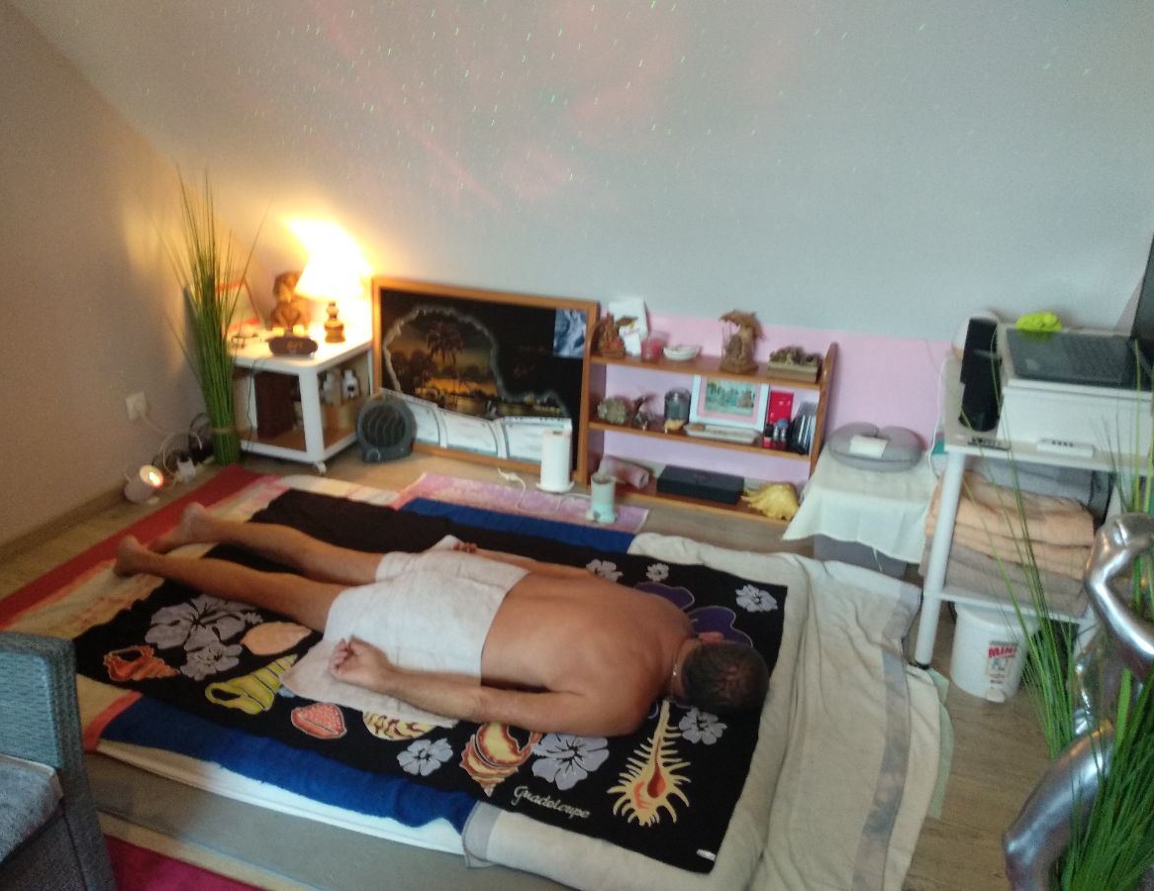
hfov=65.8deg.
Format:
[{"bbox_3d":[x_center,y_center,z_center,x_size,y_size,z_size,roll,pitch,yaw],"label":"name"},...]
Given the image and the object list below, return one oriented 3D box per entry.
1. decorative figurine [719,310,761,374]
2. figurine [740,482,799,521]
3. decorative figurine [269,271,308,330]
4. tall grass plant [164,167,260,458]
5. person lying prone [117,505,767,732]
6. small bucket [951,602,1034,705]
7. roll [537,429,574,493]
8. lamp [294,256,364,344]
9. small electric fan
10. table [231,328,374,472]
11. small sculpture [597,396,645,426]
[{"bbox_3d":[0.573,-0.377,3.158,0.150,0.205,0.125,8,22,16],"label":"decorative figurine"},{"bbox_3d":[0.680,0.180,3.190,0.200,0.090,0.140,8,22,19],"label":"figurine"},{"bbox_3d":[-1.244,-0.613,3.812,0.165,0.245,0.130,-5,22,-17],"label":"decorative figurine"},{"bbox_3d":[-1.390,-0.453,3.449,0.340,1.100,0.340,8,22,19],"label":"tall grass plant"},{"bbox_3d":[-0.425,0.361,2.349,1.870,0.255,0.650,8,22,19],"label":"person lying prone"},{"bbox_3d":[1.074,0.516,2.322,0.200,0.210,0.200,5,22,8],"label":"small bucket"},{"bbox_3d":[-0.081,0.051,3.405,0.140,0.228,0.140,1,21,-1],"label":"roll"},{"bbox_3d":[-1.006,-0.593,3.652,0.265,0.340,0.265,1,21,0],"label":"lamp"},{"bbox_3d":[-0.785,-0.082,3.651,0.235,0.258,0.145,-9,24,-26],"label":"small electric fan"},{"bbox_3d":[-1.121,-0.190,3.689,0.415,0.443,0.400,8,22,19],"label":"table"},{"bbox_3d":[0.155,-0.135,3.332,0.150,0.083,0.100,8,22,19],"label":"small sculpture"}]

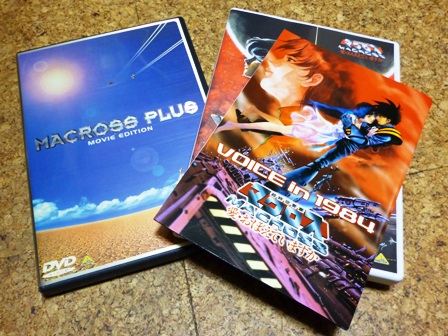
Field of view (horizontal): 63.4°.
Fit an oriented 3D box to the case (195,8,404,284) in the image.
[{"bbox_3d":[0.055,-0.028,0.258,0.136,0.015,0.190,12,65,1],"label":"case"}]

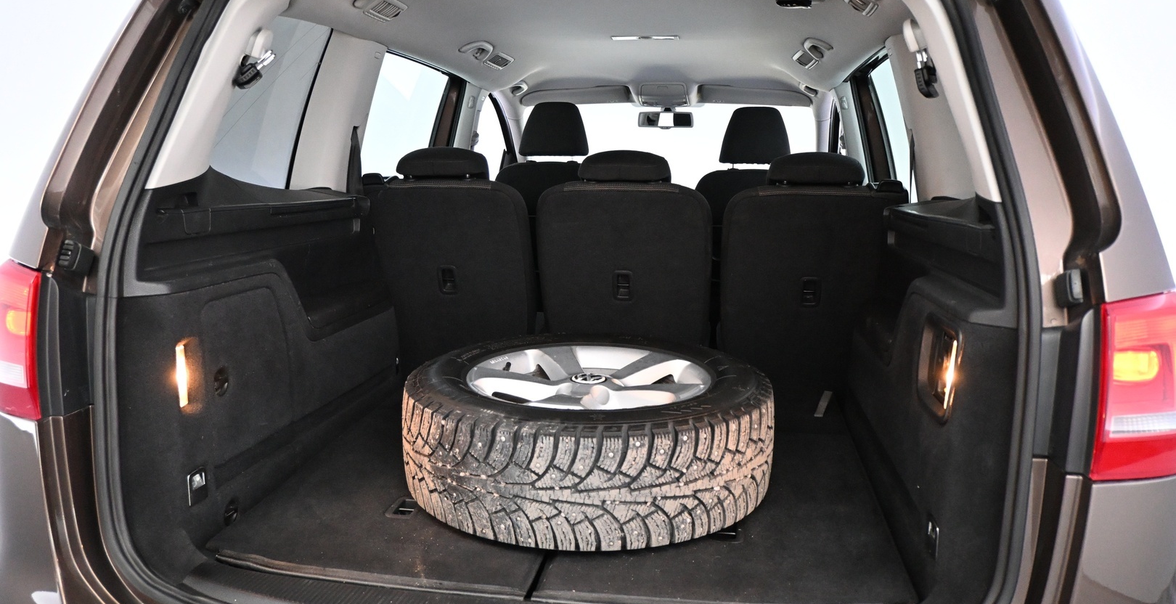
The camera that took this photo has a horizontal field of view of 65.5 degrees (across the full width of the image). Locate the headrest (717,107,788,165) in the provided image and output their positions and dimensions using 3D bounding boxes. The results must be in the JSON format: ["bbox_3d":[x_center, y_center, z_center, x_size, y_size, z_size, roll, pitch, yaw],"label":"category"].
[{"bbox_3d":[0.564,-0.559,3.080,0.247,0.198,0.120,2,19,8],"label":"headrest"}]

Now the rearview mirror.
[{"bbox_3d":[0.316,-0.738,3.683,0.237,0.068,0.045,5,15,22],"label":"rearview mirror"}]

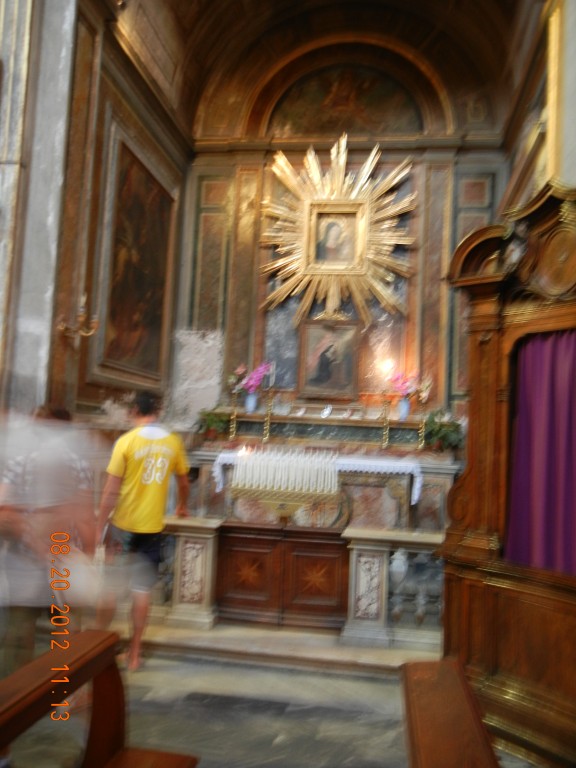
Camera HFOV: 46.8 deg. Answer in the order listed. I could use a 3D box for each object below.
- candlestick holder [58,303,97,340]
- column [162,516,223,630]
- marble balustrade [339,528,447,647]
[{"bbox_3d":[-1.568,-0.458,4.952,0.200,0.260,0.420,3,-4,9],"label":"candlestick holder"},{"bbox_3d":[-0.697,1.407,5.041,0.365,0.750,0.370,3,-4,9],"label":"column"},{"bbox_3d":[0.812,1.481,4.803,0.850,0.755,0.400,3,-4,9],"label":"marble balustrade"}]

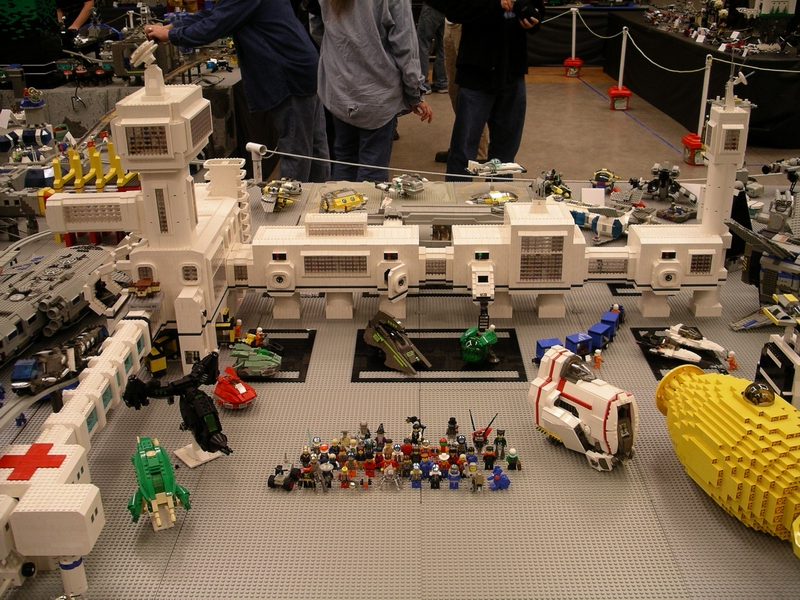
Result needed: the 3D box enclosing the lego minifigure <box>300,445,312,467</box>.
[{"bbox_3d":[-0.164,0.273,1.496,0.025,0.042,0.018,0,23,1],"label":"lego minifigure"}]

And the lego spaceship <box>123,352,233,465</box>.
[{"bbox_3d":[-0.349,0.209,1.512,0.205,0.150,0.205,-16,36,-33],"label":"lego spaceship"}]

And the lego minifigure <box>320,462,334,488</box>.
[{"bbox_3d":[-0.124,0.299,1.453,0.025,0.044,0.019,0,24,1],"label":"lego minifigure"}]

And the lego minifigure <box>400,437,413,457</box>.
[{"bbox_3d":[0.013,0.269,1.520,0.026,0.043,0.017,0,24,1],"label":"lego minifigure"}]

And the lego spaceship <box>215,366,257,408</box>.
[{"bbox_3d":[-0.330,0.174,1.727,0.064,0.048,0.082,-19,29,-37],"label":"lego spaceship"}]

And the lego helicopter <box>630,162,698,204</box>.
[{"bbox_3d":[0.925,-0.410,2.971,0.215,0.107,0.140,7,25,16],"label":"lego helicopter"}]

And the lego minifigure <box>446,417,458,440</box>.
[{"bbox_3d":[0.099,0.240,1.591,0.025,0.046,0.018,0,24,1],"label":"lego minifigure"}]

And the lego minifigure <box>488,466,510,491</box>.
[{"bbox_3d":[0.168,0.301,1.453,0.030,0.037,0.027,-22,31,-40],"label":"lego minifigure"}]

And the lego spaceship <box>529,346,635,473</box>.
[{"bbox_3d":[0.329,0.188,1.512,0.102,0.176,0.174,-16,27,-32],"label":"lego spaceship"}]

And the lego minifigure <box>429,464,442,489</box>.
[{"bbox_3d":[0.061,0.300,1.458,0.025,0.042,0.018,0,24,1],"label":"lego minifigure"}]

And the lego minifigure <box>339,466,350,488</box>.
[{"bbox_3d":[-0.093,0.297,1.440,0.025,0.040,0.018,0,23,1],"label":"lego minifigure"}]

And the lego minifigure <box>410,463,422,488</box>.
[{"bbox_3d":[0.029,0.300,1.458,0.025,0.042,0.018,0,24,1],"label":"lego minifigure"}]

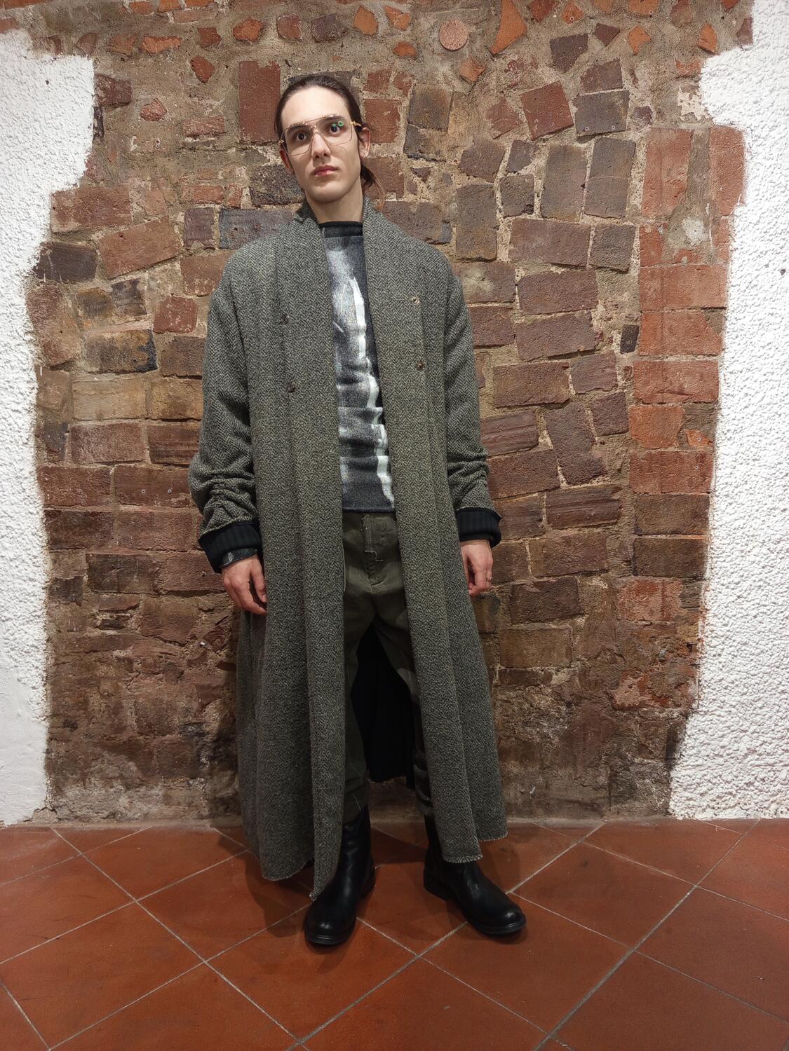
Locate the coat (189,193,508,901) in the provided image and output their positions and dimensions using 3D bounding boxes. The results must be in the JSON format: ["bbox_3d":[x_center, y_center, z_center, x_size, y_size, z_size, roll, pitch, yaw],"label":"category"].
[{"bbox_3d":[-0.099,0.038,1.619,0.670,1.479,0.350,-2,4,-8],"label":"coat"}]

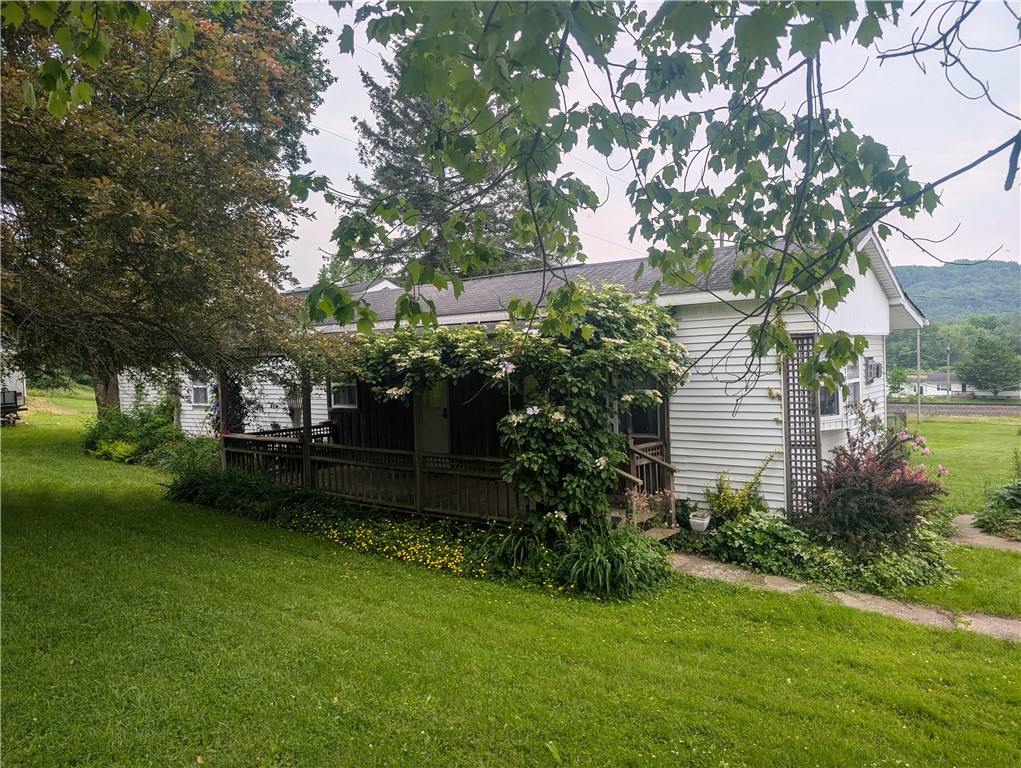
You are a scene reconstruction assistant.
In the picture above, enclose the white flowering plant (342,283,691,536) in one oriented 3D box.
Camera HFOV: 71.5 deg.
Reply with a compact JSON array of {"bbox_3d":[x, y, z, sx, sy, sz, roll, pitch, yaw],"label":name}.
[{"bbox_3d":[-0.238,0.511,9.117,4.450,2.950,2.150,-1,2,39],"label":"white flowering plant"}]

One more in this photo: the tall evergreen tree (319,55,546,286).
[{"bbox_3d":[-3.041,-6.211,29.706,9.300,17.500,9.300,-2,2,-5],"label":"tall evergreen tree"}]

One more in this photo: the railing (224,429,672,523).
[{"bbox_3d":[-1.449,1.247,11.148,7.700,0.950,2.450,-1,2,39],"label":"railing"}]

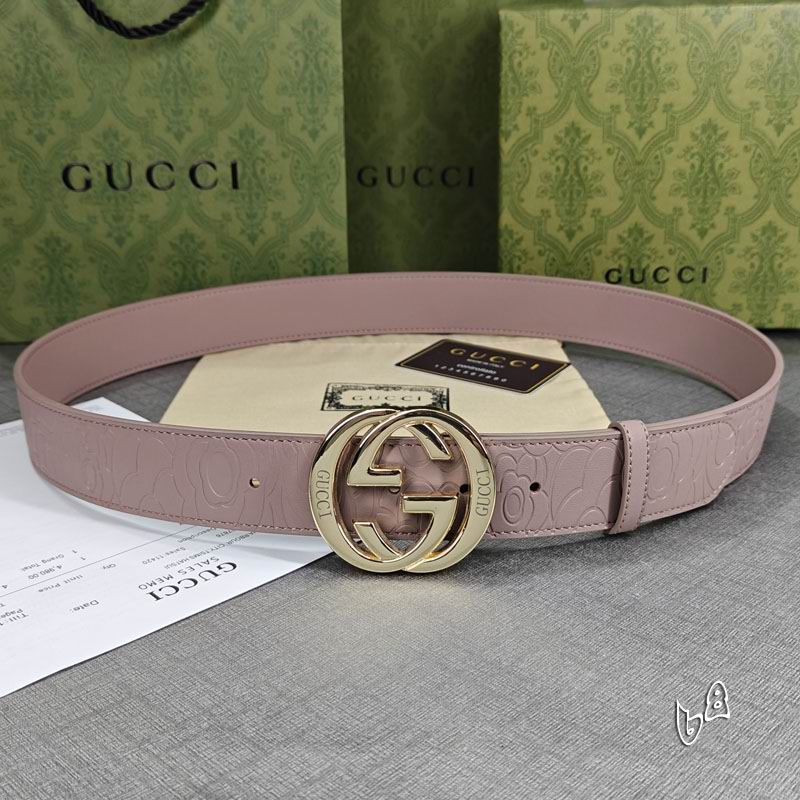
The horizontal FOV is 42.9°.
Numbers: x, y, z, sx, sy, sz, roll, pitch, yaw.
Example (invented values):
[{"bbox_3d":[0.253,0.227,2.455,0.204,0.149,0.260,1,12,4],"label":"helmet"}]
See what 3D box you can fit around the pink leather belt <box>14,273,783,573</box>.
[{"bbox_3d":[0.003,-0.017,0.494,0.342,0.062,0.281,0,22,0],"label":"pink leather belt"}]

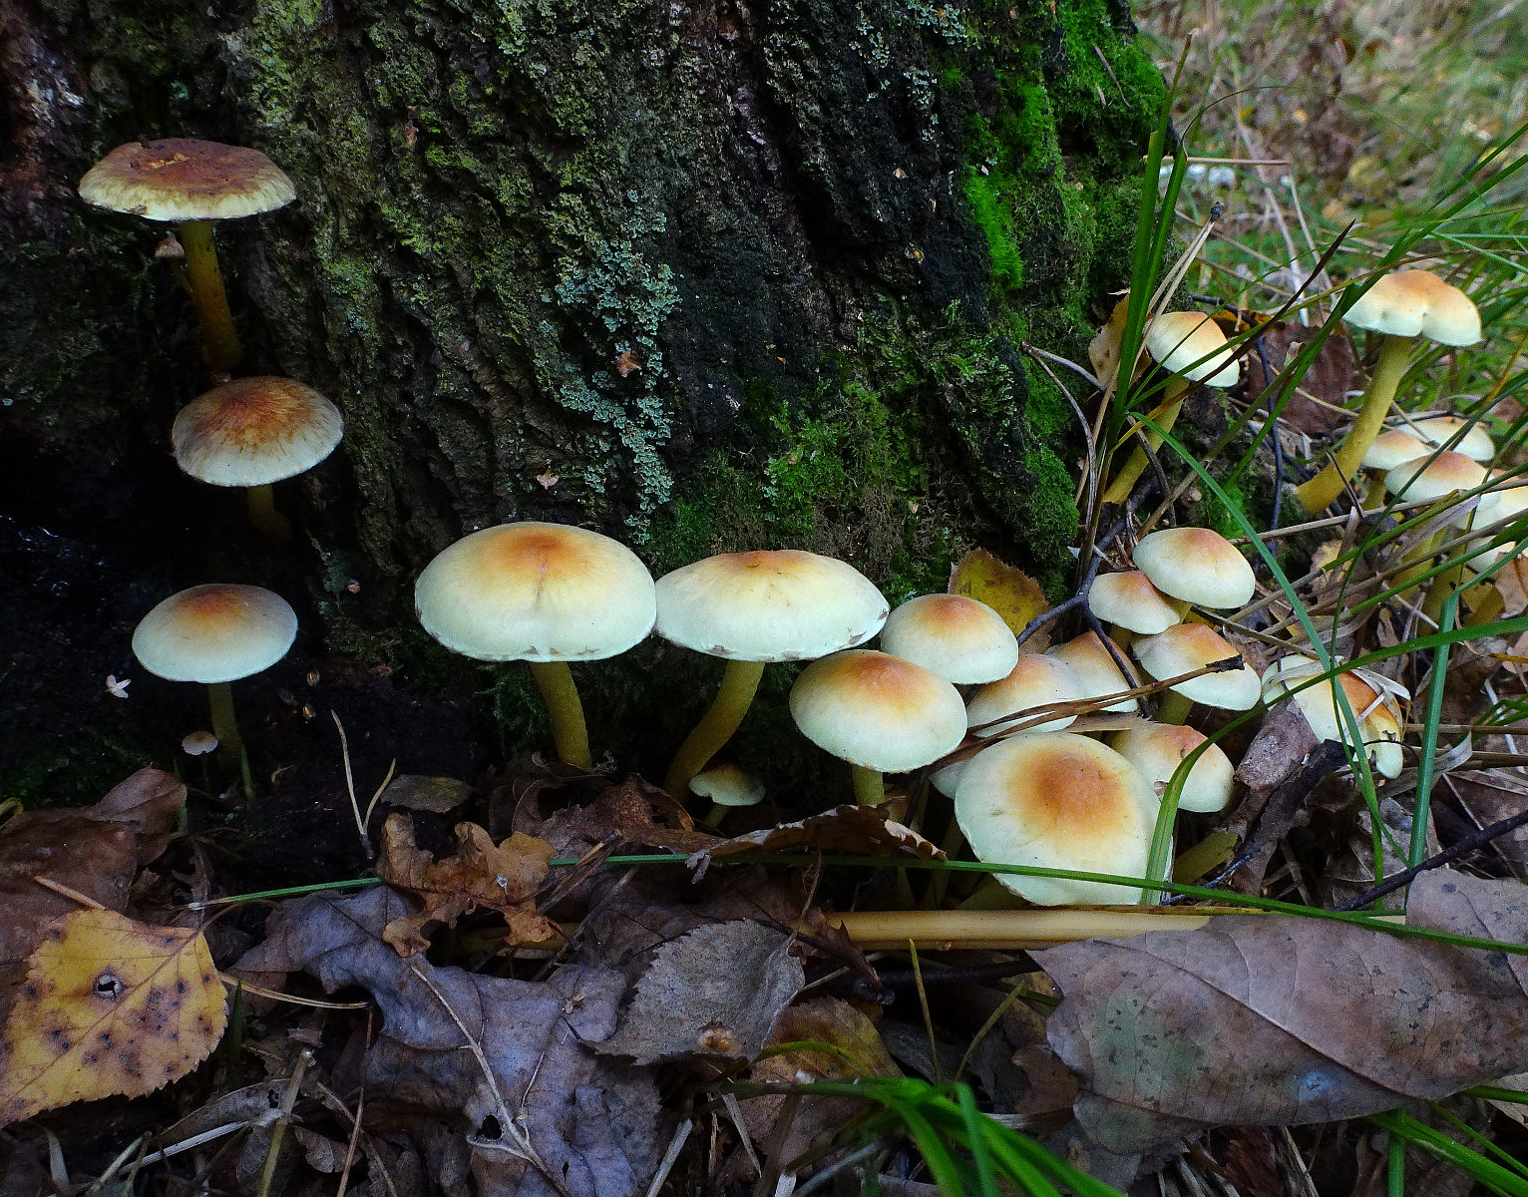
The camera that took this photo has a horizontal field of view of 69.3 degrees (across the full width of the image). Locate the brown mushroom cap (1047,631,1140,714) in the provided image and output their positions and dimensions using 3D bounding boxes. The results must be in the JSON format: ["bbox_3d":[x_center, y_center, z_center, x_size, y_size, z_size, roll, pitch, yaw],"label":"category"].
[{"bbox_3d":[0.093,0.021,0.312,0.027,0.015,0.027,5,37,-3],"label":"brown mushroom cap"}]

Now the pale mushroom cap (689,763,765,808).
[{"bbox_3d":[-0.010,0.049,0.290,0.019,0.009,0.019,6,21,-4],"label":"pale mushroom cap"}]

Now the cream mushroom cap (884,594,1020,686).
[{"bbox_3d":[0.047,0.010,0.279,0.035,0.015,0.035,0,30,0],"label":"cream mushroom cap"}]

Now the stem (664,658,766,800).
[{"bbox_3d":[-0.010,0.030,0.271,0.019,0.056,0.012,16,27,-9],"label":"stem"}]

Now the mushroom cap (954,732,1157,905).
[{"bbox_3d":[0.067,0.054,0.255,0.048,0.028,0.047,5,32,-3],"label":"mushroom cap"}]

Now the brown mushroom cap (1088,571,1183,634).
[{"bbox_3d":[0.113,0.001,0.335,0.029,0.013,0.029,10,29,-6],"label":"brown mushroom cap"}]

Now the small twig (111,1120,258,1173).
[{"bbox_3d":[-0.111,0.106,0.213,0.025,0.002,0.002,-12,32,-20],"label":"small twig"}]

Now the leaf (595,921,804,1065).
[{"bbox_3d":[-0.014,0.080,0.220,0.044,0.013,0.030,-11,43,-13],"label":"leaf"}]

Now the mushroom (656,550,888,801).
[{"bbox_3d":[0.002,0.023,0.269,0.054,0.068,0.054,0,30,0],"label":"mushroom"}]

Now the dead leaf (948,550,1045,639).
[{"bbox_3d":[0.071,0.002,0.336,0.033,0.034,0.009,0,12,0],"label":"dead leaf"}]

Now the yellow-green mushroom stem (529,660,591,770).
[{"bbox_3d":[-0.058,0.031,0.313,0.011,0.046,0.011,-6,33,3],"label":"yellow-green mushroom stem"}]

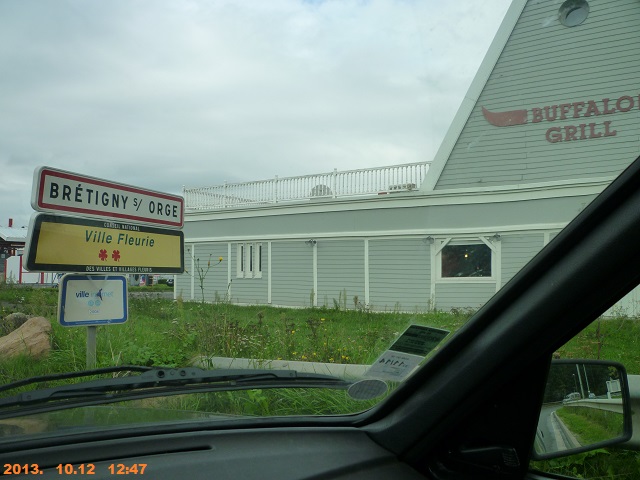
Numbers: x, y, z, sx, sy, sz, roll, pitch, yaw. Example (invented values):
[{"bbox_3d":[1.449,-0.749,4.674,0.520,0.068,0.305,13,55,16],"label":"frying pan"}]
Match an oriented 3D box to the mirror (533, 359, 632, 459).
[{"bbox_3d":[0.363,0.246,0.806,0.167,0.136,0.085,1,-7,-14],"label":"mirror"}]

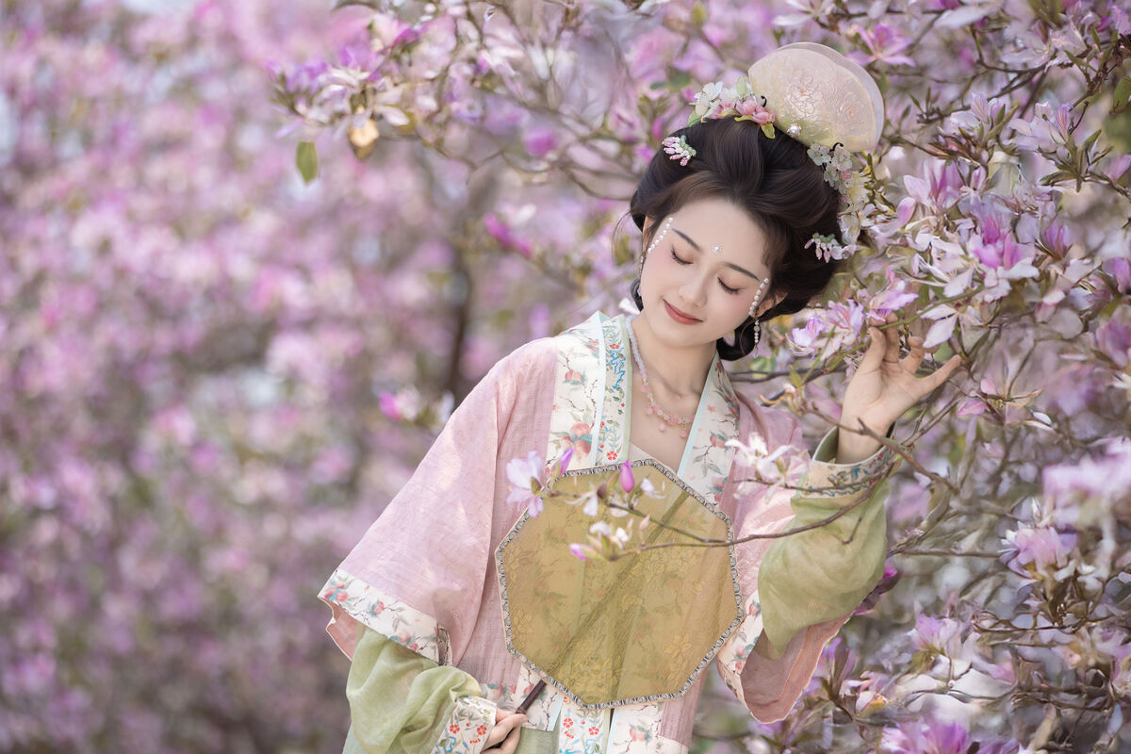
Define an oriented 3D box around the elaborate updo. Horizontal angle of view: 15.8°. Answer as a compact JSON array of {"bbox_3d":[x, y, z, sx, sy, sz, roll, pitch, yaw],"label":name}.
[{"bbox_3d":[0.187,-0.162,4.620,0.235,0.240,0.235,31,15,5],"label":"elaborate updo"}]

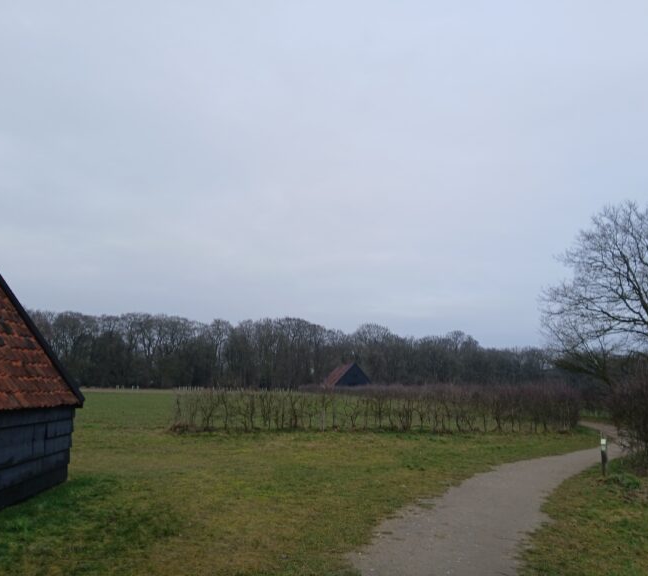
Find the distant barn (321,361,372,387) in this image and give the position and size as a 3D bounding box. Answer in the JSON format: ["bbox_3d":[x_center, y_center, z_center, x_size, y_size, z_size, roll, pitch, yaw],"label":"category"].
[{"bbox_3d":[4.710,17.770,111.830,7.600,6.000,17.000,3,-10,-5],"label":"distant barn"}]

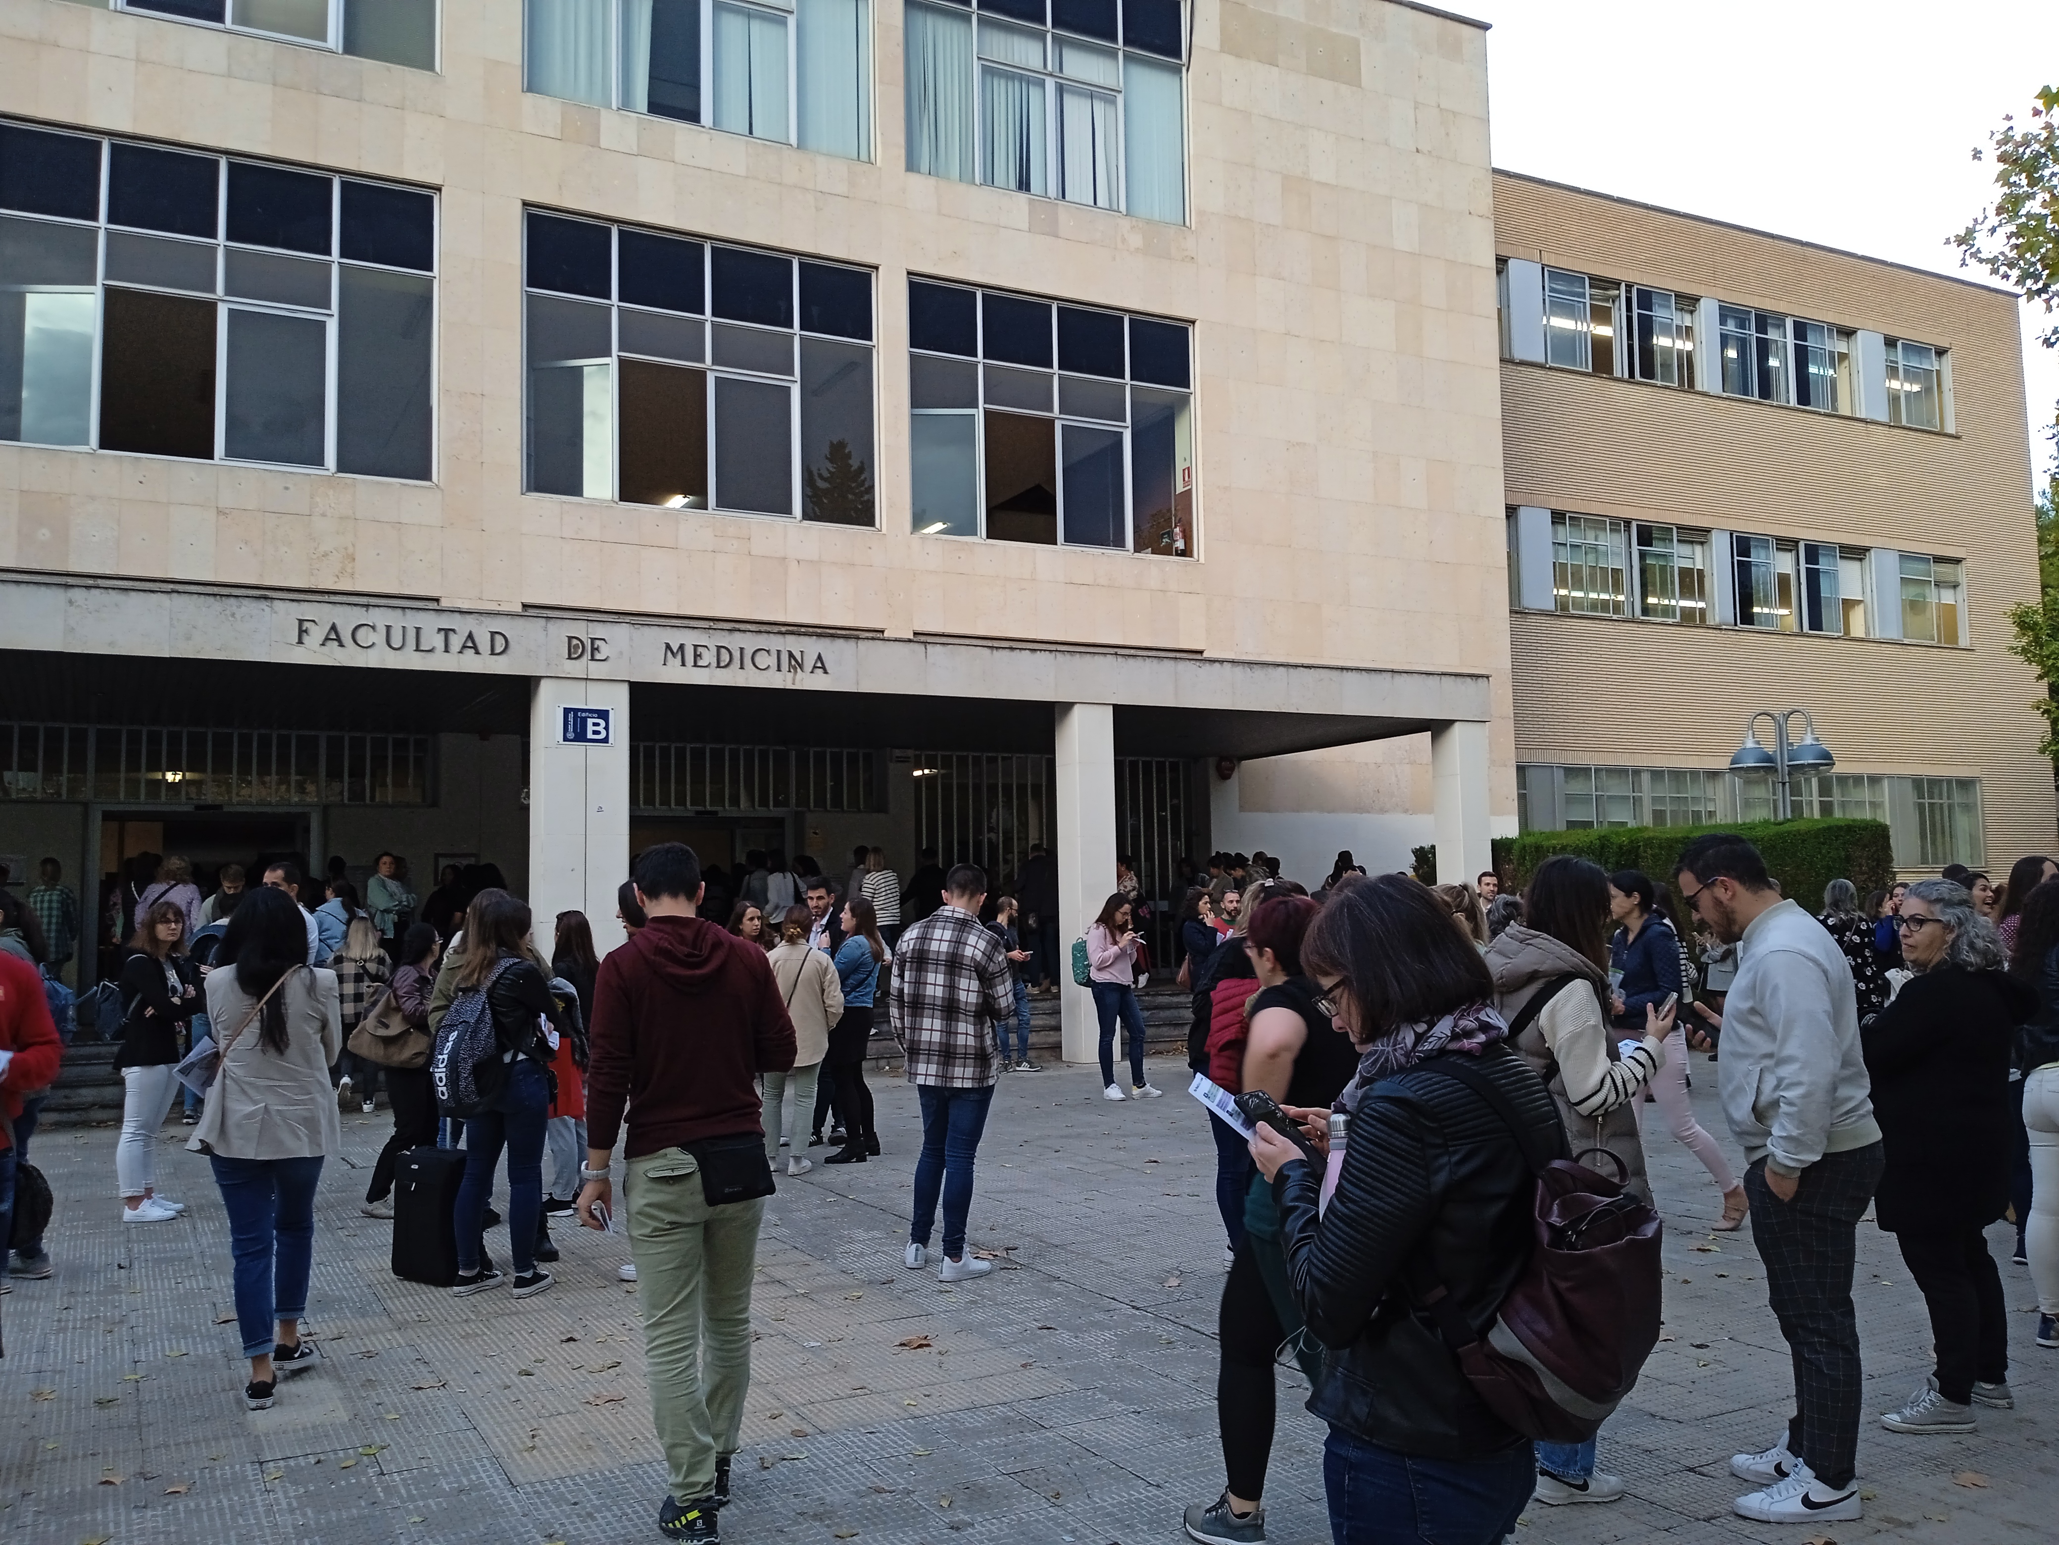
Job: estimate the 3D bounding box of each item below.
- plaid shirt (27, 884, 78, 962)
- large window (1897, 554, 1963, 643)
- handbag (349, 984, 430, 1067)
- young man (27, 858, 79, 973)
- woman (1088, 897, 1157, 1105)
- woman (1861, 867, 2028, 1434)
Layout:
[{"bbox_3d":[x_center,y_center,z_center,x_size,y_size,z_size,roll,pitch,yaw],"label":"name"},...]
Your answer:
[{"bbox_3d":[-9.344,1.444,15.900,0.480,0.740,0.280,2,-6,-28],"label":"plaid shirt"},{"bbox_3d":[20.309,-3.860,37.435,2.256,1.976,0.150,1,-5,-26],"label":"large window"},{"bbox_3d":[-3.333,1.321,8.683,0.440,0.420,0.170,-2,-5,18],"label":"handbag"},{"bbox_3d":[-8.990,1.623,15.336,0.480,1.660,0.330,1,-5,-25],"label":"young man"},{"bbox_3d":[0.771,1.846,13.881,0.420,1.664,0.450,-3,-5,24],"label":"woman"},{"bbox_3d":[2.681,1.101,4.941,0.420,1.565,0.490,0,-5,-8],"label":"woman"}]

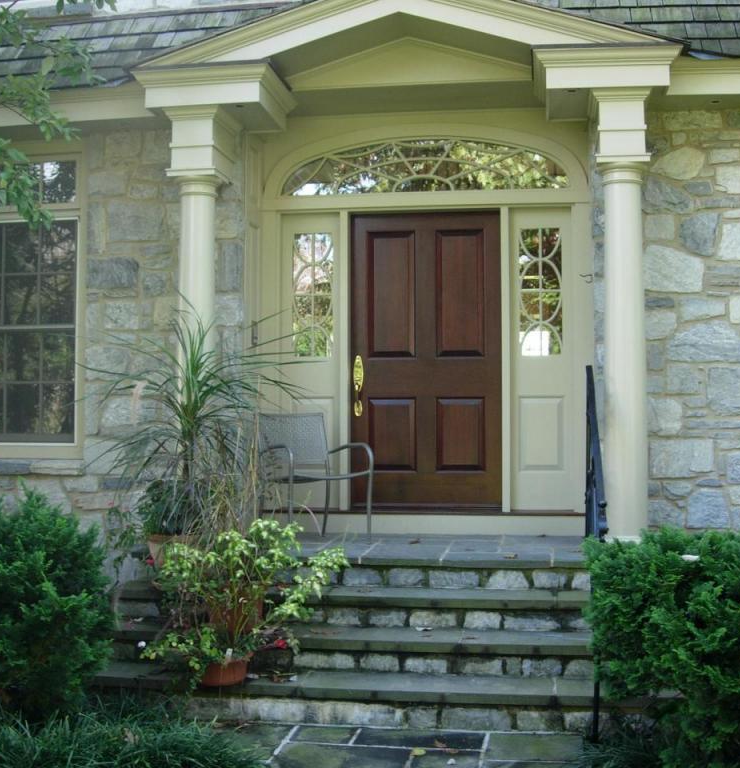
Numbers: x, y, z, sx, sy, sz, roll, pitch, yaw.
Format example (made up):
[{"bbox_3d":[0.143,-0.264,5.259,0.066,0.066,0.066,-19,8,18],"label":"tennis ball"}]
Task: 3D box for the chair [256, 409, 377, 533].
[{"bbox_3d":[-0.389,0.617,7.473,0.580,0.860,0.620,1,-3,-29],"label":"chair"}]

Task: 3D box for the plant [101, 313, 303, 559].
[{"bbox_3d":[-0.978,0.360,6.369,1.040,1.518,0.950,0,-2,7],"label":"plant"}]

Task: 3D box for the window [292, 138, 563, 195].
[{"bbox_3d":[0.391,-1.550,8.039,2.042,0.378,0.080,0,-2,7],"label":"window"}]

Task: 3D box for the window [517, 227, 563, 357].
[{"bbox_3d":[1.197,-0.649,7.896,0.306,0.913,0.060,0,-2,7],"label":"window"}]

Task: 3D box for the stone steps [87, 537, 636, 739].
[{"bbox_3d":[0.130,1.340,6.588,2.950,0.659,2.660,0,-2,7],"label":"stone steps"}]

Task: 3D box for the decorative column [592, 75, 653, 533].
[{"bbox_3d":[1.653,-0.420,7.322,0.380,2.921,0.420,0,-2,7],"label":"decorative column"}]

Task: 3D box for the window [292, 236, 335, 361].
[{"bbox_3d":[-0.406,-0.639,8.104,0.304,0.912,0.060,0,-2,7],"label":"window"}]

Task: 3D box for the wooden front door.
[{"bbox_3d":[0.396,-0.174,7.980,1.074,2.108,0.060,0,-2,7],"label":"wooden front door"}]

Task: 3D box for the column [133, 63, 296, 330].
[{"bbox_3d":[-1.077,-0.499,7.731,0.880,3.111,0.780,0,-2,7],"label":"column"}]

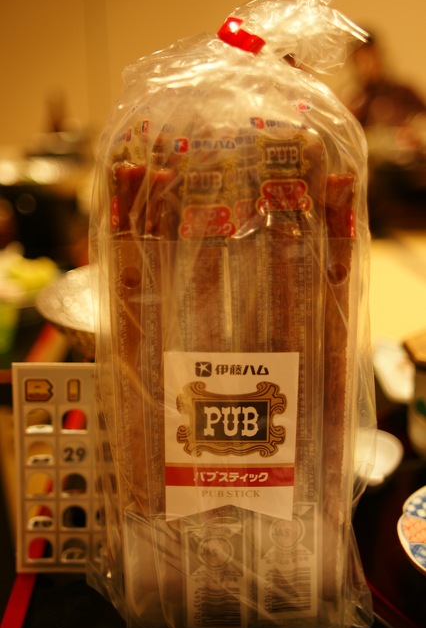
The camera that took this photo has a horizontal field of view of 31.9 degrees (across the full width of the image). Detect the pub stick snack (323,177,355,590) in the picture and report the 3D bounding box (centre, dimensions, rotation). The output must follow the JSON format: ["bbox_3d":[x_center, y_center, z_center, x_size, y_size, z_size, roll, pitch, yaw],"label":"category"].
[{"bbox_3d":[0.055,0.038,0.329,0.013,0.197,0.013,-1,12,0],"label":"pub stick snack"}]

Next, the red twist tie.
[{"bbox_3d":[0.013,-0.122,0.328,0.020,0.009,0.011,34,9,0],"label":"red twist tie"}]

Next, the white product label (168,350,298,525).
[{"bbox_3d":[0.008,0.052,0.322,0.057,0.078,0.001,0,13,0],"label":"white product label"}]

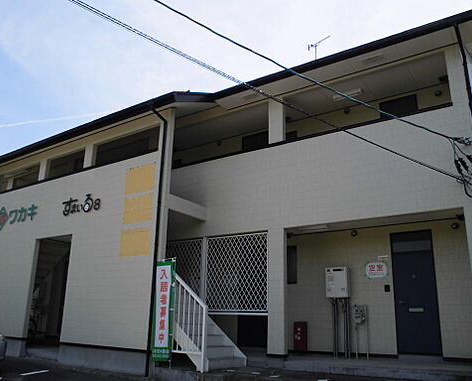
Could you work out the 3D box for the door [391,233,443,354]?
[{"bbox_3d":[3.402,1.910,8.092,0.787,2.282,0.080,-10,-19,33],"label":"door"}]

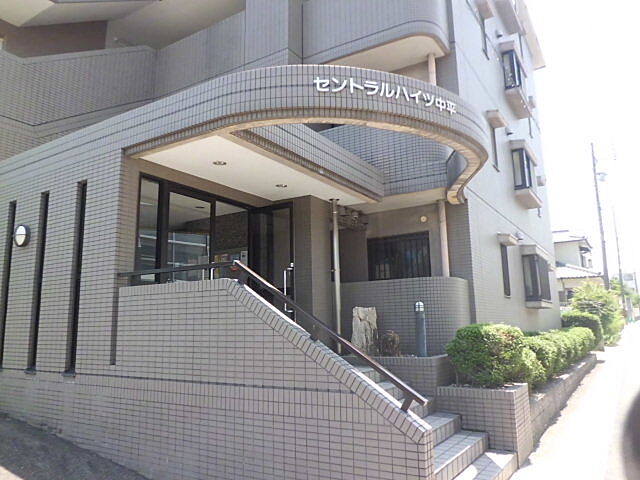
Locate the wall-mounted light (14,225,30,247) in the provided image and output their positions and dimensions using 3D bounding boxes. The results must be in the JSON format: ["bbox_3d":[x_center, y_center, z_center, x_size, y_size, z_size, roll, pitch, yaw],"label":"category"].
[{"bbox_3d":[-3.845,-0.051,6.184,0.285,0.285,0.090,-7,-12,32],"label":"wall-mounted light"}]

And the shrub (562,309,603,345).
[{"bbox_3d":[12.649,4.294,23.274,1.620,1.480,1.300,-7,-12,32],"label":"shrub"}]

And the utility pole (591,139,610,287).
[{"bbox_3d":[18.292,-0.080,31.062,0.330,13.100,0.330,-7,-12,32],"label":"utility pole"}]

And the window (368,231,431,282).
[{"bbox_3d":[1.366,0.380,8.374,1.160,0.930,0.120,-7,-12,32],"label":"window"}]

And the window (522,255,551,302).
[{"bbox_3d":[5.490,1.011,12.124,0.304,1.065,1.890,-7,-12,32],"label":"window"}]

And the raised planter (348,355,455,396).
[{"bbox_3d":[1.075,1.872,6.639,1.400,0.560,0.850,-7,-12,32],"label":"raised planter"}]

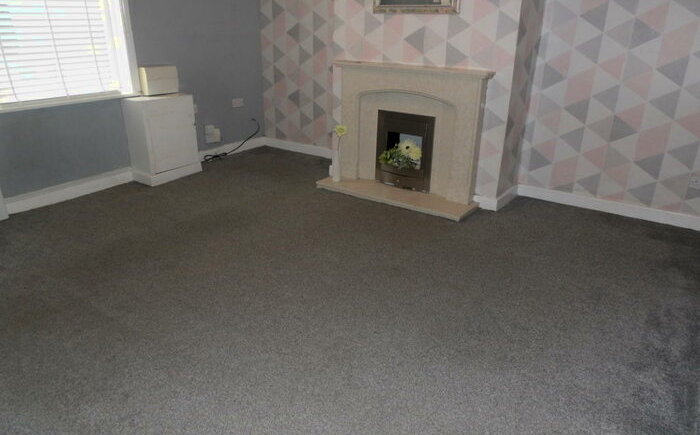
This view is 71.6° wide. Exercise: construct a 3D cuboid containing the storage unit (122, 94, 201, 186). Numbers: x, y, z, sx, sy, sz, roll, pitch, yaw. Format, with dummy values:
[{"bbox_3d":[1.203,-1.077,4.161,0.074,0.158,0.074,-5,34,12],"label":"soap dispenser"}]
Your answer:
[{"bbox_3d":[-1.608,-0.692,4.203,0.277,0.697,0.542,15,26,32],"label":"storage unit"}]

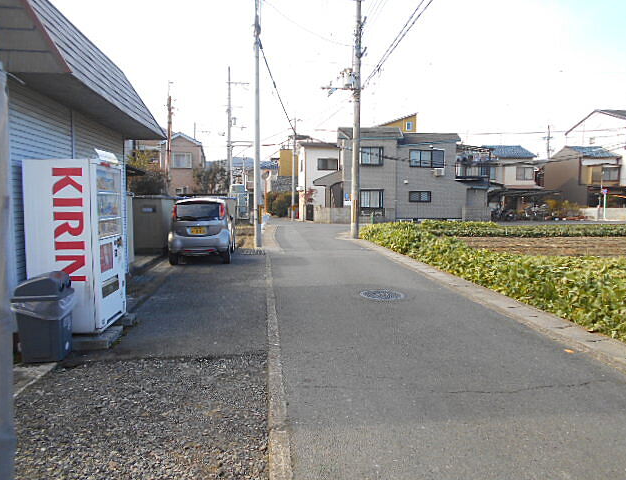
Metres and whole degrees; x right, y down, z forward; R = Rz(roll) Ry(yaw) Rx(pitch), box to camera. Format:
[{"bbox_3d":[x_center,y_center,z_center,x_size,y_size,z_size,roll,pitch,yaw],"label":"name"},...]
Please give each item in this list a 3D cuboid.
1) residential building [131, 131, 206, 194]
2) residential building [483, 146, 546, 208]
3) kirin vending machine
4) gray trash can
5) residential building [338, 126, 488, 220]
[{"bbox_3d":[-11.811,-5.200,40.020,5.300,6.600,6.500,0,5,-6],"label":"residential building"},{"bbox_3d":[18.591,-5.671,46.604,4.600,7.000,7.500,0,4,0],"label":"residential building"},{"bbox_3d":[-2.635,0.040,5.500,0.740,1.830,0.970,0,4,-5],"label":"kirin vending machine"},{"bbox_3d":[-2.621,0.725,4.705,0.430,0.850,0.420,-1,5,-9],"label":"gray trash can"},{"bbox_3d":[7.592,-5.268,39.011,10.600,7.400,8.000,0,4,0],"label":"residential building"}]

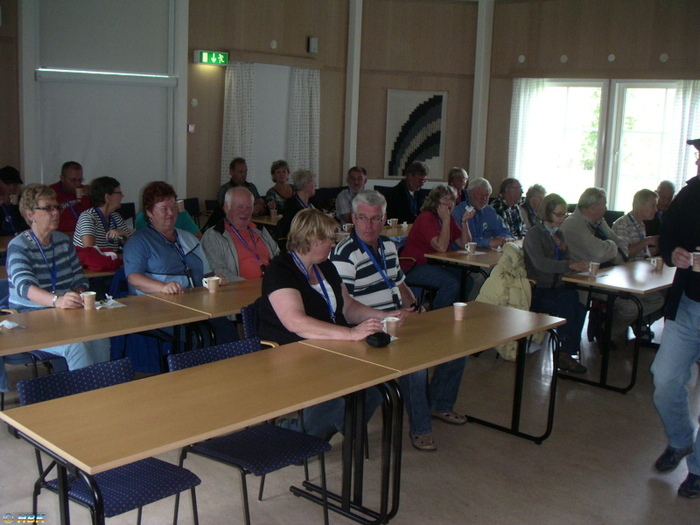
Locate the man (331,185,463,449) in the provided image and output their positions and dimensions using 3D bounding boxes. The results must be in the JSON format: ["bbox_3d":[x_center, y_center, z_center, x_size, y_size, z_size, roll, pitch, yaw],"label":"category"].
[{"bbox_3d":[0.235,0.274,4.195,0.760,1.331,0.630,11,13,43],"label":"man"}]

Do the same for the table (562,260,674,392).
[{"bbox_3d":[2.192,0.435,5.770,0.608,0.706,1.372,11,13,43],"label":"table"}]

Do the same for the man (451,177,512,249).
[{"bbox_3d":[1.159,-0.074,6.615,0.800,1.291,0.600,11,13,42],"label":"man"}]

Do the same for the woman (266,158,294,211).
[{"bbox_3d":[-0.735,-0.445,8.359,0.500,1.321,0.720,-4,11,-32],"label":"woman"}]

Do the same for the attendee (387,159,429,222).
[{"bbox_3d":[0.634,-0.329,7.794,0.780,1.372,0.560,10,13,41],"label":"attendee"}]

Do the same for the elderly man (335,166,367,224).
[{"bbox_3d":[0.160,-0.318,8.080,0.764,1.313,0.539,11,13,43],"label":"elderly man"}]

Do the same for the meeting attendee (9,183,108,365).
[{"bbox_3d":[-1.532,0.243,4.108,0.750,1.298,0.580,10,12,40],"label":"meeting attendee"}]

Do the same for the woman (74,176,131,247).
[{"bbox_3d":[-1.721,0.009,5.629,0.750,1.251,0.550,9,12,37],"label":"woman"}]

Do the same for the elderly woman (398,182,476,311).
[{"bbox_3d":[0.739,-0.026,6.631,0.833,1.245,0.529,9,12,38],"label":"elderly woman"}]

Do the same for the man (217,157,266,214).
[{"bbox_3d":[-1.090,-0.410,8.018,0.580,1.340,0.750,-5,12,-37],"label":"man"}]

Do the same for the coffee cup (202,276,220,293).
[{"bbox_3d":[-0.783,0.126,4.379,0.105,0.080,0.075,2,9,0],"label":"coffee cup"}]

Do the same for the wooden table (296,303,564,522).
[{"bbox_3d":[0.460,0.689,3.904,0.598,0.706,1.382,11,13,43],"label":"wooden table"}]

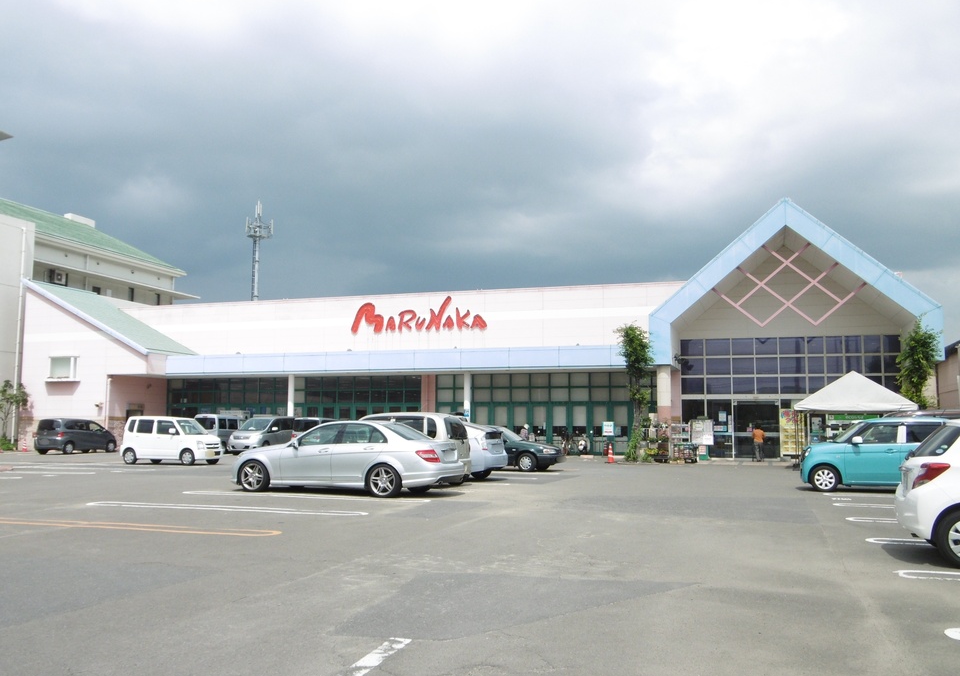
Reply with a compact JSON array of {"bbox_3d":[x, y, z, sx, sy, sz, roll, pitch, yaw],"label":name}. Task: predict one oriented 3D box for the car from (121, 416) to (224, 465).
[{"bbox_3d":[-10.534,3.562,30.781,3.395,1.645,1.475,-2,-6,19],"label":"car"}]

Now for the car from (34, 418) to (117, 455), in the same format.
[{"bbox_3d":[-19.682,4.809,43.620,1.695,1.715,4.215,-2,-6,18],"label":"car"}]

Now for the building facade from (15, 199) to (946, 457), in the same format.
[{"bbox_3d":[-2.083,0.269,44.883,45.112,11.145,8.000,-2,-6,18],"label":"building facade"}]

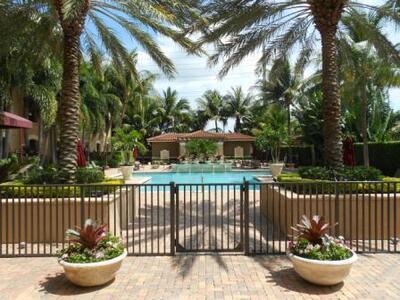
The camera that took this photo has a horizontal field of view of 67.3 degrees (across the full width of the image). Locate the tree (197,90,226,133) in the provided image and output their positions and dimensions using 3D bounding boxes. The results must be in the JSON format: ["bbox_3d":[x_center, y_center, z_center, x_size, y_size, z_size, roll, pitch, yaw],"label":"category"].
[{"bbox_3d":[1.660,-3.900,50.000,4.900,12.100,4.900,0,-1,0],"label":"tree"}]

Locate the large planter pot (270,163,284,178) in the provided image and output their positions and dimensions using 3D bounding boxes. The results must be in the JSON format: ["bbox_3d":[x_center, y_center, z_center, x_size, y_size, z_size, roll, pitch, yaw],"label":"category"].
[{"bbox_3d":[4.530,1.300,17.500,0.790,0.890,0.790,0,0,0],"label":"large planter pot"}]

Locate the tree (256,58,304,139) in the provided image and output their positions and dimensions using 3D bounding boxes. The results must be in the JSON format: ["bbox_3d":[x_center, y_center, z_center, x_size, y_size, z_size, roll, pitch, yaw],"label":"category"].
[{"bbox_3d":[9.100,-4.400,34.000,5.400,12.200,5.400,0,0,0],"label":"tree"}]

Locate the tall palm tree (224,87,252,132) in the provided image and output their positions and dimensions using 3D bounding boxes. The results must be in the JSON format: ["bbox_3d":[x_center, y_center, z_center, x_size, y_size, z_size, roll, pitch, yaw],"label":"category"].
[{"bbox_3d":[6.400,-4.200,50.000,5.000,12.700,5.000,0,-1,0],"label":"tall palm tree"}]

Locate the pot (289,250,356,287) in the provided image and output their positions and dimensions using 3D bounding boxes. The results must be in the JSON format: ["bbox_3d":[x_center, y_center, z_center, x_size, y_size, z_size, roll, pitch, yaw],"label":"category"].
[{"bbox_3d":[1.630,1.570,4.060,0.875,0.370,0.875,0,0,0],"label":"pot"}]

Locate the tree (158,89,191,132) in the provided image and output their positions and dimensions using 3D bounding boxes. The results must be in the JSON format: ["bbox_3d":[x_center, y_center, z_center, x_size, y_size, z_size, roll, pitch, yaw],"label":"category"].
[{"bbox_3d":[-3.900,-3.700,46.000,4.900,11.000,4.900,0,0,0],"label":"tree"}]

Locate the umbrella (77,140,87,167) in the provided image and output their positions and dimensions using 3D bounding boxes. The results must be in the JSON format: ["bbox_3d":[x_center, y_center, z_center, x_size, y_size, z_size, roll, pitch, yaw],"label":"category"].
[{"bbox_3d":[-5.750,0.680,14.400,0.620,2.450,0.620,0,-1,0],"label":"umbrella"}]

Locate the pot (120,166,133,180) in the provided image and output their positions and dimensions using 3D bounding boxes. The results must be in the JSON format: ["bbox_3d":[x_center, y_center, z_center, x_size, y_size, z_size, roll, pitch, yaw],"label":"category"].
[{"bbox_3d":[-4.750,1.500,19.500,0.840,0.900,0.840,0,-1,0],"label":"pot"}]

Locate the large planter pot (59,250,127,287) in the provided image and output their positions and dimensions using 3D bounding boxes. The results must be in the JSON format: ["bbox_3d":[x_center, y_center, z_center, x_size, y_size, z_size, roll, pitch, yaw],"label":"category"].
[{"bbox_3d":[-1.450,1.620,4.100,0.880,0.360,0.880,0,-1,0],"label":"large planter pot"}]

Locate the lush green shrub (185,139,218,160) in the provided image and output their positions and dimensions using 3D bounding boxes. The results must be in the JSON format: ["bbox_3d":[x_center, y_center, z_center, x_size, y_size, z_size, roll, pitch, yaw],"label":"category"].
[{"bbox_3d":[0.180,0.150,36.000,4.000,2.900,3.800,0,0,0],"label":"lush green shrub"}]

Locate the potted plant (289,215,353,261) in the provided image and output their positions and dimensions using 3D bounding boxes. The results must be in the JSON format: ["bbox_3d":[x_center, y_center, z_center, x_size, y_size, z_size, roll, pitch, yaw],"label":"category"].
[{"bbox_3d":[1.630,1.170,4.070,0.870,0.570,0.820,0,-1,0],"label":"potted plant"}]

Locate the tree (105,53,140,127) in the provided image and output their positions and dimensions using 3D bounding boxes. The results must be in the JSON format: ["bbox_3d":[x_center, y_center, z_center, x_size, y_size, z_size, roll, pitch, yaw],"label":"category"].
[{"bbox_3d":[-7.200,-3.600,28.000,3.800,10.800,3.800,0,0,0],"label":"tree"}]

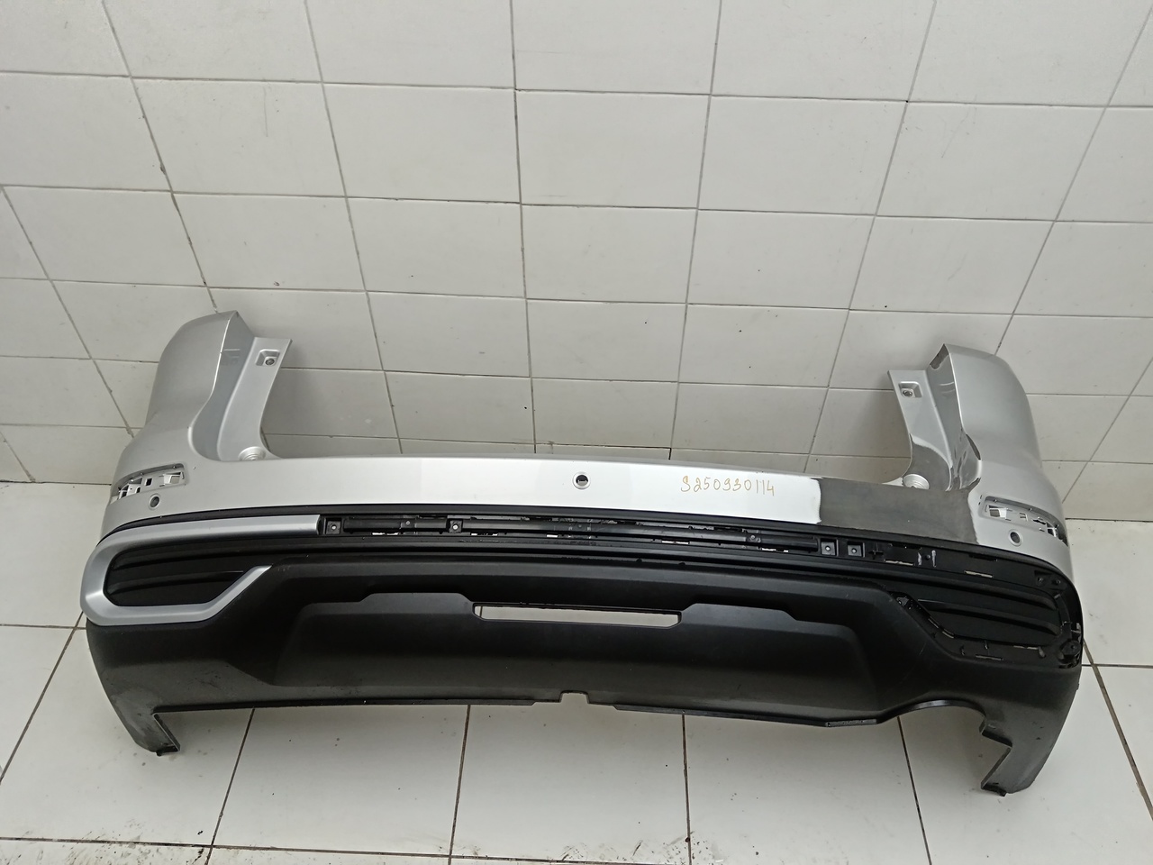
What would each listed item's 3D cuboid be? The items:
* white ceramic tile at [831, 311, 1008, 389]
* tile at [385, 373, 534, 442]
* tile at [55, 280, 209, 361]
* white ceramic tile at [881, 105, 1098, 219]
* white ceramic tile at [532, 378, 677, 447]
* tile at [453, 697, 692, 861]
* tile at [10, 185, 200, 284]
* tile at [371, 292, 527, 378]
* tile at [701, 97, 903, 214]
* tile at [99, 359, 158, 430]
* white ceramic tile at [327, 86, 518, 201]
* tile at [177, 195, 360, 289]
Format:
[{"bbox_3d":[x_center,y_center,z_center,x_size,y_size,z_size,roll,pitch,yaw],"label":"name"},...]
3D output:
[{"bbox_3d":[0.658,-0.157,1.743,0.300,0.200,0.008,2,47,2],"label":"white ceramic tile"},{"bbox_3d":[-0.247,-0.053,1.917,0.300,0.200,0.010,2,47,1],"label":"tile"},{"bbox_3d":[-0.850,-0.216,1.788,0.300,0.200,0.008,2,47,2],"label":"tile"},{"bbox_3d":[0.660,-0.435,1.448,0.300,0.200,0.008,2,47,2],"label":"white ceramic tile"},{"bbox_3d":[0.053,-0.042,1.909,0.300,0.200,0.008,2,47,2],"label":"white ceramic tile"},{"bbox_3d":[-0.003,0.602,1.726,0.420,0.010,0.420,2,47,1],"label":"tile"},{"bbox_3d":[-0.848,-0.352,1.636,0.300,0.200,0.009,2,47,1],"label":"tile"},{"bbox_3d":[-0.246,-0.192,1.770,0.300,0.200,0.010,2,47,1],"label":"tile"},{"bbox_3d":[0.360,-0.447,1.456,0.300,0.200,0.009,2,47,1],"label":"tile"},{"bbox_3d":[-0.852,-0.077,1.935,0.300,0.200,0.008,2,47,2],"label":"tile"},{"bbox_3d":[-0.244,-0.469,1.472,0.300,0.200,0.009,2,47,1],"label":"white ceramic tile"},{"bbox_3d":[-0.547,-0.341,1.630,0.300,0.200,0.010,2,47,1],"label":"tile"}]

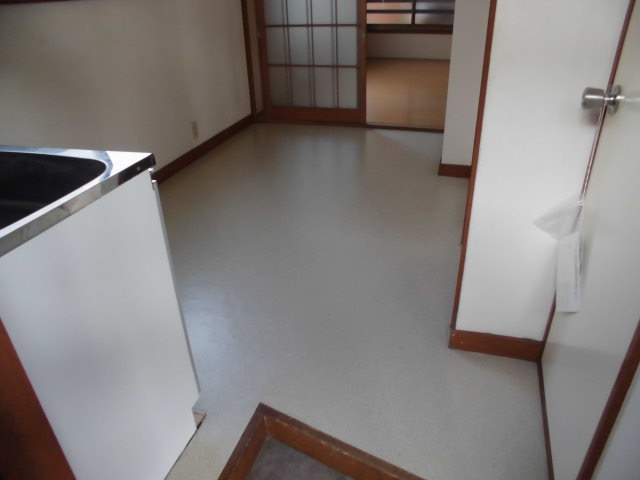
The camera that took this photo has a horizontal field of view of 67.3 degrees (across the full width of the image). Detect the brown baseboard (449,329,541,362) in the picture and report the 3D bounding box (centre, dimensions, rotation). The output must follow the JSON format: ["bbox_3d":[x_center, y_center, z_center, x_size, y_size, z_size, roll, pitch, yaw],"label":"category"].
[{"bbox_3d":[0.572,0.343,1.582,0.283,0.080,0.020,7,31,16],"label":"brown baseboard"}]

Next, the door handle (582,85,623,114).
[{"bbox_3d":[0.615,-0.306,1.055,0.066,0.063,0.063,7,31,16],"label":"door handle"}]

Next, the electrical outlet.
[{"bbox_3d":[-0.858,-0.760,3.317,0.010,0.120,0.070,7,31,16],"label":"electrical outlet"}]

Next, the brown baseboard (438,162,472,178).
[{"bbox_3d":[0.832,-0.422,2.937,0.200,0.077,0.020,7,31,16],"label":"brown baseboard"}]

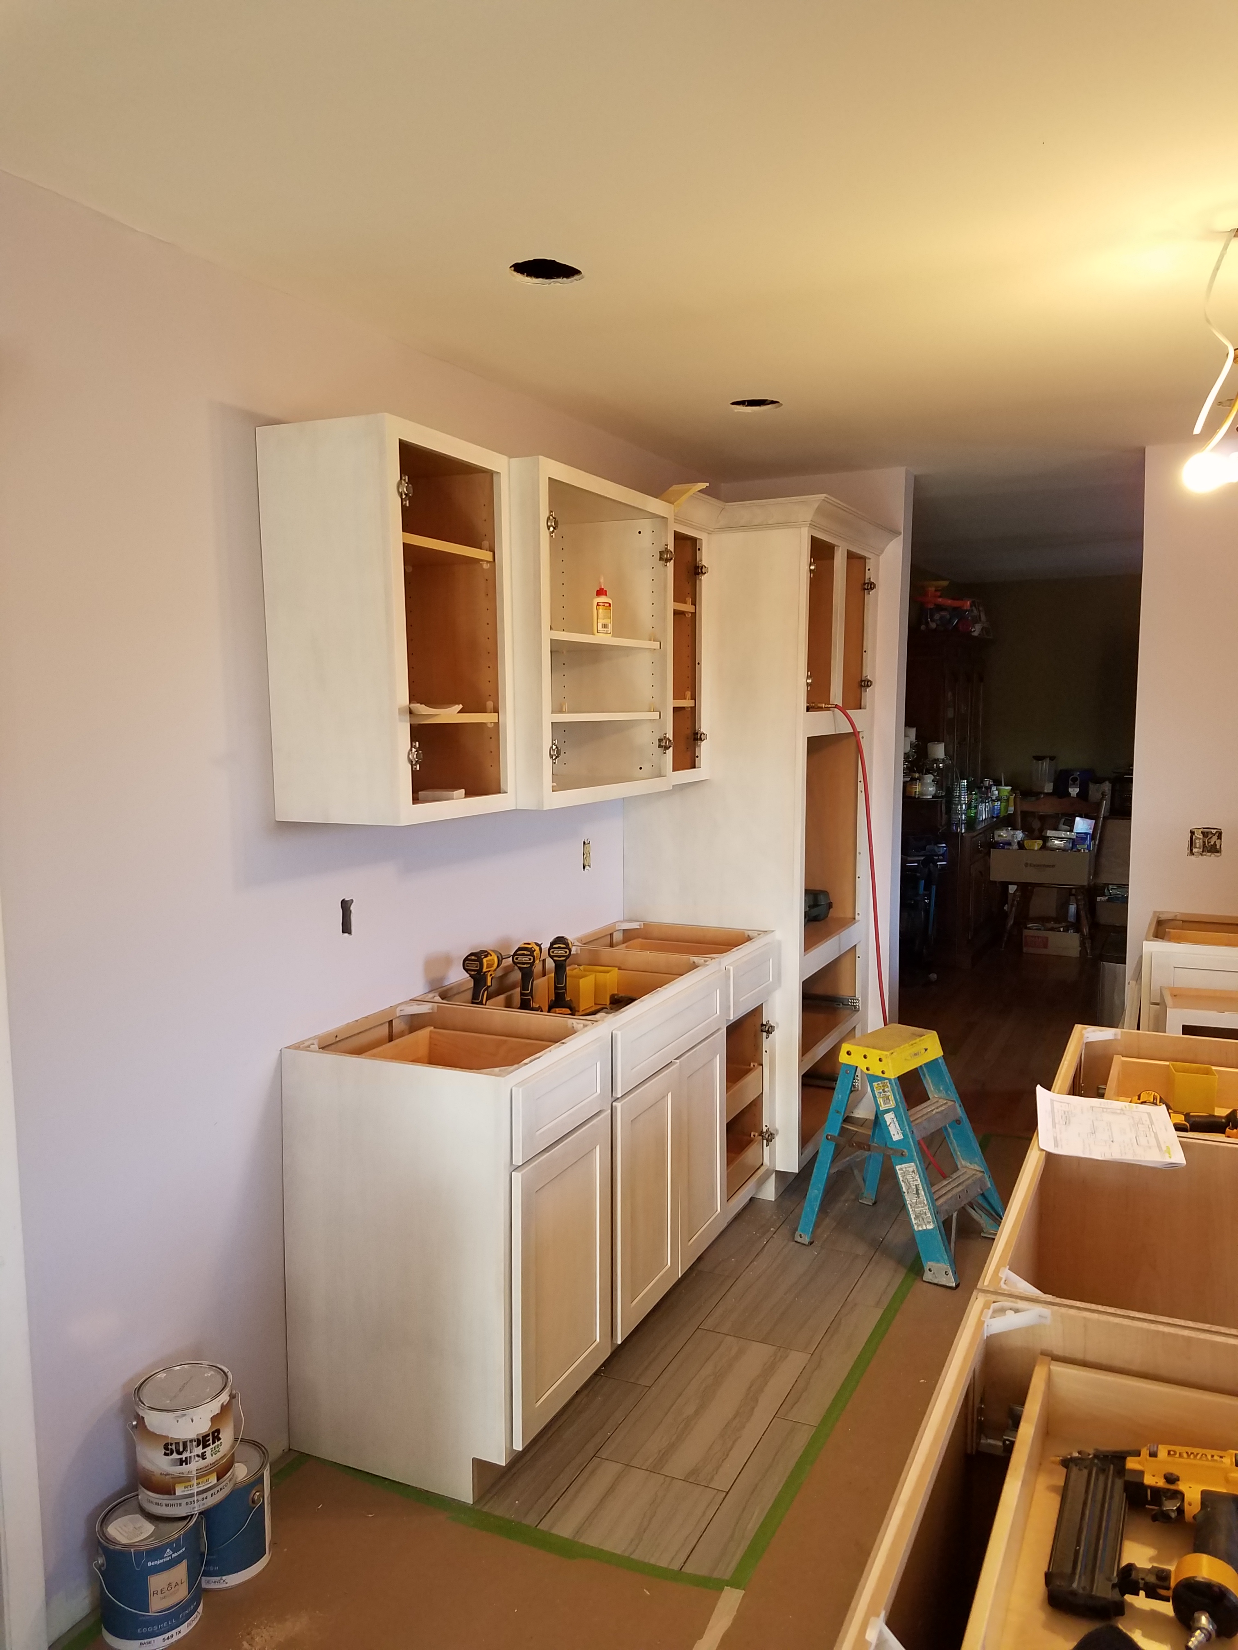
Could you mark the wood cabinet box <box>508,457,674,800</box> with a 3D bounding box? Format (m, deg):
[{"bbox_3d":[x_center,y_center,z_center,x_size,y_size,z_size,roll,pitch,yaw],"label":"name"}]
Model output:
[{"bbox_3d":[-0.181,-0.460,3.159,0.380,0.775,0.757,2,6,25],"label":"wood cabinet box"}]

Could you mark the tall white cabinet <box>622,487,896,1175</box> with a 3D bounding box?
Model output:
[{"bbox_3d":[0.494,0.063,4.333,0.655,2.190,0.957,2,6,24],"label":"tall white cabinet"}]

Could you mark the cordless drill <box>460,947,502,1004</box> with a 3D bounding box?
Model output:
[{"bbox_3d":[-0.336,0.403,3.033,0.070,0.195,0.150,3,6,31],"label":"cordless drill"}]

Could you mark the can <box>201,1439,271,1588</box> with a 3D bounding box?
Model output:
[{"bbox_3d":[-0.729,1.272,2.294,0.170,0.191,0.170,0,5,0],"label":"can"}]

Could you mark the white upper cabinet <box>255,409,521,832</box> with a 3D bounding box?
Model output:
[{"bbox_3d":[-0.469,-0.408,2.625,0.305,0.777,0.460,2,6,25],"label":"white upper cabinet"}]

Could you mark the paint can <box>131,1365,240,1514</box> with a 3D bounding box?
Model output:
[{"bbox_3d":[-0.767,1.090,2.201,0.170,0.191,0.170,0,5,0],"label":"paint can"}]

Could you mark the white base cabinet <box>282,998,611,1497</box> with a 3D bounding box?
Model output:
[{"bbox_3d":[-0.352,0.886,2.701,0.546,0.876,0.465,2,6,25],"label":"white base cabinet"}]

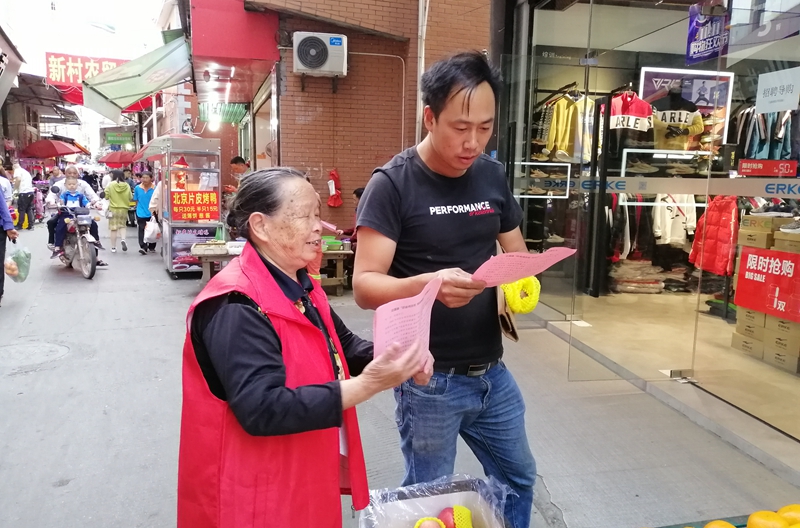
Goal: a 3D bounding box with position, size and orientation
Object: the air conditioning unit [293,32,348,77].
[{"bbox_3d":[-1.138,-2.952,8.546,0.740,0.545,0.290,-1,8,-13],"label":"air conditioning unit"}]

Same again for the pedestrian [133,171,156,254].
[{"bbox_3d":[-4.760,-0.963,11.239,0.500,1.580,0.420,-2,9,-24],"label":"pedestrian"}]

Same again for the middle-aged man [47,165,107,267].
[{"bbox_3d":[-5.024,-0.716,9.306,0.760,1.560,0.780,-5,10,-36],"label":"middle-aged man"}]

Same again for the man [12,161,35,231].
[{"bbox_3d":[-9.110,-1.589,14.547,0.650,1.660,0.550,4,9,21],"label":"man"}]

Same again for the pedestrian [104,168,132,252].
[{"bbox_3d":[-5.363,-1.000,11.488,0.530,1.560,0.450,-3,9,-26],"label":"pedestrian"}]

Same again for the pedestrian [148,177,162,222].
[{"bbox_3d":[-4.266,-0.899,10.792,0.420,1.600,0.500,6,9,30],"label":"pedestrian"}]

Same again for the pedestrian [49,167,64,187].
[{"bbox_3d":[-7.630,-1.352,13.364,0.500,1.640,0.420,-2,9,-20],"label":"pedestrian"}]

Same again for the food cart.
[{"bbox_3d":[-3.208,-0.860,9.230,0.710,2.000,1.180,-3,9,-26],"label":"food cart"}]

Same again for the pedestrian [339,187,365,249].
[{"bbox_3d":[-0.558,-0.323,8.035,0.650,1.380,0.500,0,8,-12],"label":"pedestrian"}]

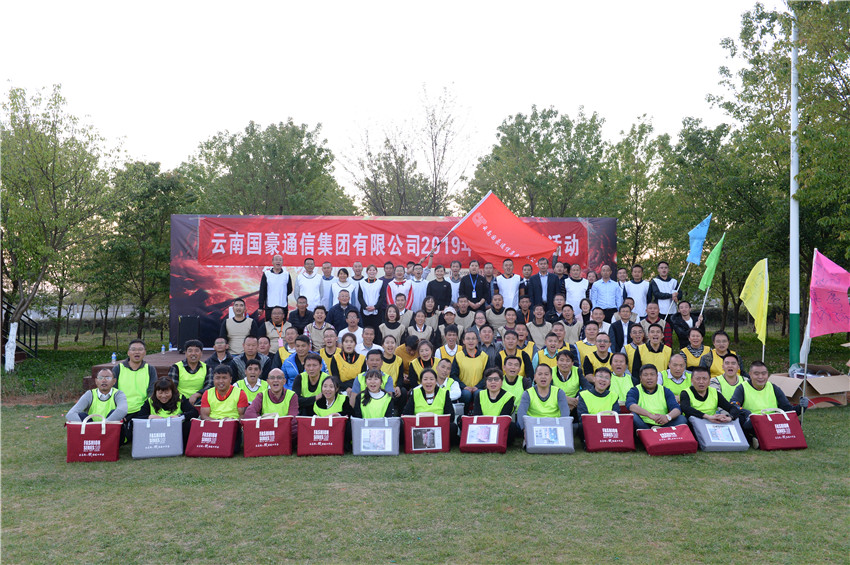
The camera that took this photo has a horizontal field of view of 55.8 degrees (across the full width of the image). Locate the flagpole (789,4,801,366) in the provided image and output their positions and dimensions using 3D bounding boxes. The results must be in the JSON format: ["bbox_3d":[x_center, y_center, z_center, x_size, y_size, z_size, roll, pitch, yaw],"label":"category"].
[{"bbox_3d":[6.450,-1.500,14.000,0.180,6.800,0.180,0,-1,0],"label":"flagpole"}]

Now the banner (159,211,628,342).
[{"bbox_3d":[-0.560,0.010,15.600,8.700,2.600,0.100,0,-1,-3],"label":"banner"}]

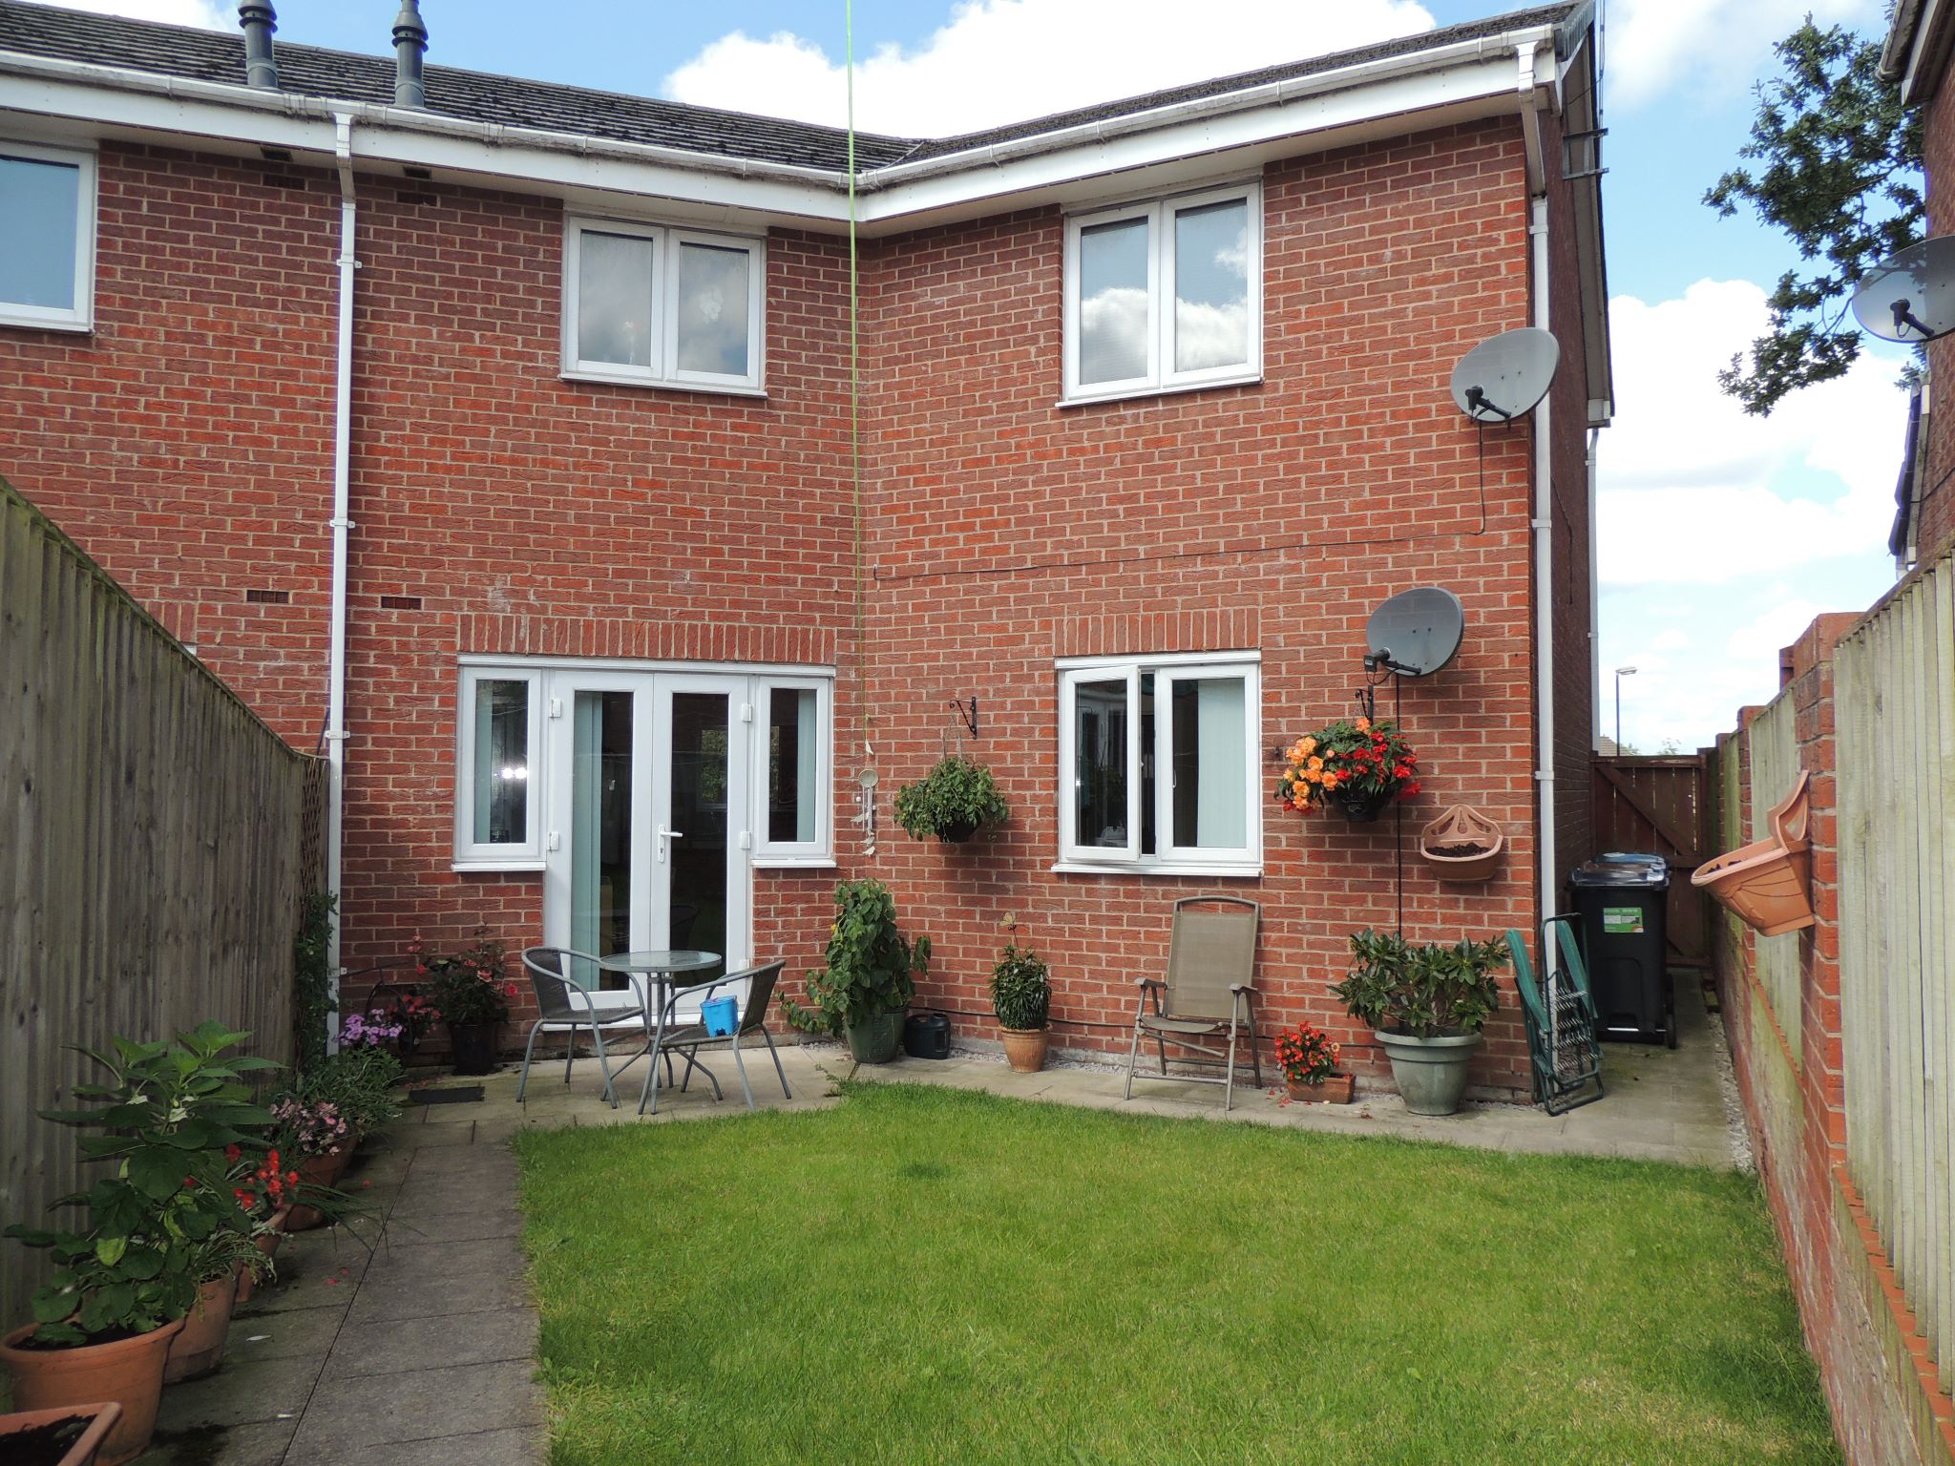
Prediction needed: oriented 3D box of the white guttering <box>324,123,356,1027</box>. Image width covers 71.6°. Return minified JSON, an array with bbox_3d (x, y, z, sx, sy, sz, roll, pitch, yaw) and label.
[{"bbox_3d":[-3.400,-0.743,7.234,0.120,5.050,0.280,1,-3,-18],"label":"white guttering"}]

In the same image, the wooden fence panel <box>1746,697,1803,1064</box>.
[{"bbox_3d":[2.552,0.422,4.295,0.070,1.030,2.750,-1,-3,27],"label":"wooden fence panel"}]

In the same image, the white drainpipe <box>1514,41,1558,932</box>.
[{"bbox_3d":[2.739,-0.747,6.585,0.150,5.000,0.450,-1,-3,25],"label":"white drainpipe"}]

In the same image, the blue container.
[{"bbox_3d":[-1.213,1.332,6.371,0.165,0.175,0.150,0,-2,-6],"label":"blue container"}]

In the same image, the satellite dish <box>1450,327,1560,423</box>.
[{"bbox_3d":[2.447,-1.691,6.397,0.380,0.450,0.550,2,-3,-37],"label":"satellite dish"}]

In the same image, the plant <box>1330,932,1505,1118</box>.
[{"bbox_3d":[2.075,1.368,6.371,0.820,0.860,0.700,-1,-3,26],"label":"plant"}]

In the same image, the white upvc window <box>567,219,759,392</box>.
[{"bbox_3d":[-1.817,-2.486,7.932,1.180,0.970,0.100,1,-2,-19],"label":"white upvc window"}]

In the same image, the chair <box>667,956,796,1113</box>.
[{"bbox_3d":[-1.249,1.427,6.457,0.570,0.700,0.530,0,-2,13],"label":"chair"}]

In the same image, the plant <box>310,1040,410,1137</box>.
[{"bbox_3d":[-2.739,1.573,5.980,0.430,0.430,0.430,1,-2,-19],"label":"plant"}]

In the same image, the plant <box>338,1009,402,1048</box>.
[{"bbox_3d":[-3.121,1.527,6.969,0.340,0.230,0.280,1,-2,-18],"label":"plant"}]

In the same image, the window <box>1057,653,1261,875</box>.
[{"bbox_3d":[0.974,0.177,7.449,1.200,1.210,0.130,-1,-3,25],"label":"window"}]

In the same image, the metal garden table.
[{"bbox_3d":[-1.559,1.467,6.692,0.620,0.690,0.620,1,-2,-19],"label":"metal garden table"}]

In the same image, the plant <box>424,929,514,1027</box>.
[{"bbox_3d":[-2.797,1.342,7.420,0.480,0.510,0.420,1,-2,-19],"label":"plant"}]

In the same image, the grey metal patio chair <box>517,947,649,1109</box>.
[{"bbox_3d":[-1.943,1.444,6.753,0.570,0.740,0.540,0,-2,16],"label":"grey metal patio chair"}]

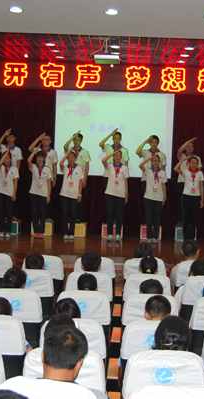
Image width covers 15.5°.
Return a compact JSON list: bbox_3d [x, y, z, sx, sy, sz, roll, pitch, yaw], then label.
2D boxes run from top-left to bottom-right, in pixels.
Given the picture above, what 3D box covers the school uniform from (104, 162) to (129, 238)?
[{"bbox_3d":[0.252,0.000,13.000,0.390,1.260,0.270,2,3,1],"label":"school uniform"}]

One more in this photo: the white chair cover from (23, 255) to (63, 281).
[{"bbox_3d":[-0.636,0.739,8.149,0.430,0.275,0.150,2,3,2],"label":"white chair cover"}]

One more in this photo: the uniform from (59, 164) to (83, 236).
[{"bbox_3d":[-0.542,0.017,12.900,0.390,1.230,0.270,2,3,1],"label":"uniform"}]

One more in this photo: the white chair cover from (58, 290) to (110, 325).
[{"bbox_3d":[-0.152,0.886,6.150,0.430,0.275,0.150,2,3,2],"label":"white chair cover"}]

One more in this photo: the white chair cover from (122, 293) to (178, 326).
[{"bbox_3d":[0.403,0.909,6.220,0.450,0.280,0.150,2,3,1],"label":"white chair cover"}]

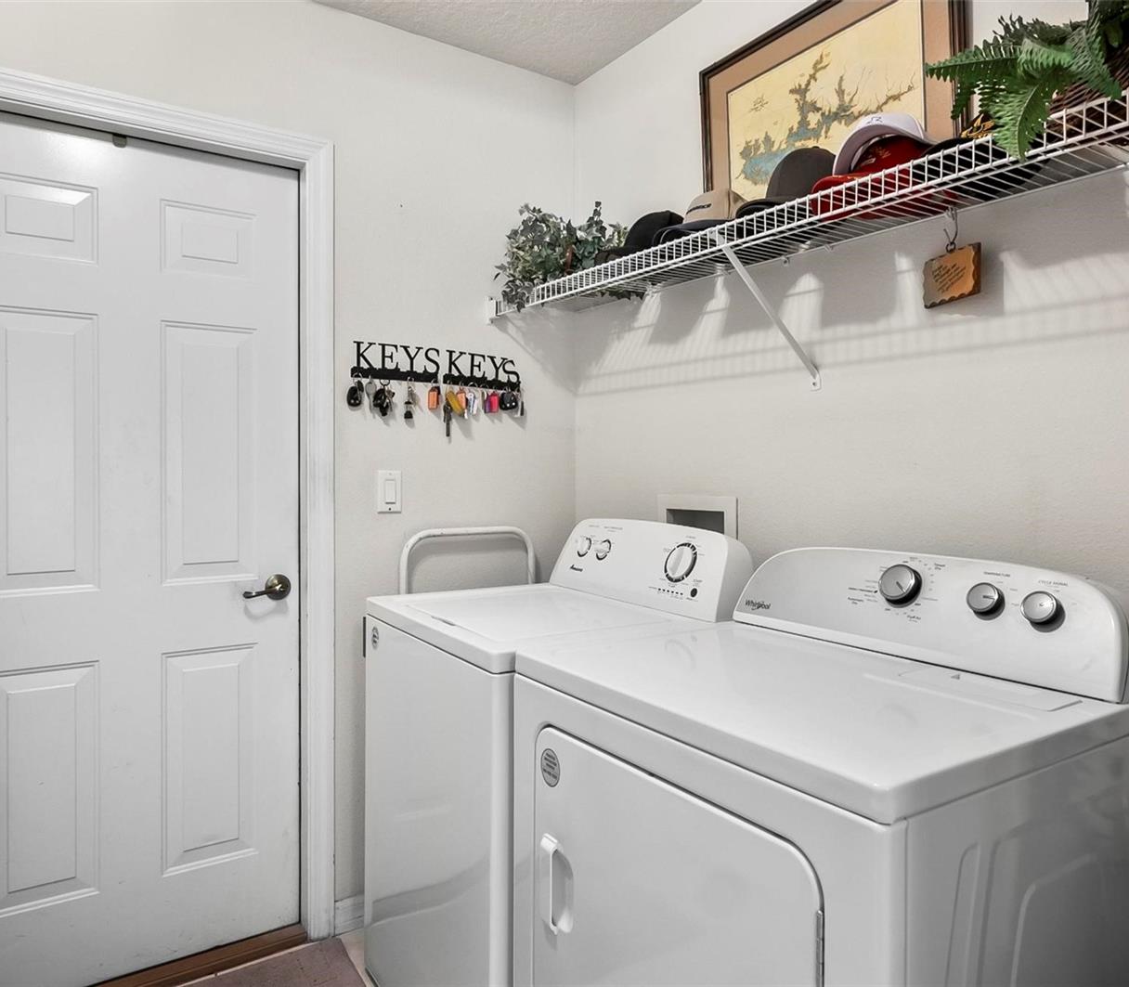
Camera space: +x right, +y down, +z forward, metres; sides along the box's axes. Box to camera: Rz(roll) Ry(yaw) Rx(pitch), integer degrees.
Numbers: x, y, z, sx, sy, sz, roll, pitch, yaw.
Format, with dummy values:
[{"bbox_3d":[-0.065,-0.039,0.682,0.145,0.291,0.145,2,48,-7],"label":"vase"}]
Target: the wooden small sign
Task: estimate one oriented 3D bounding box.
[{"bbox_3d":[0.720,-0.401,1.457,0.016,0.087,0.115,0,1,-20],"label":"wooden small sign"}]

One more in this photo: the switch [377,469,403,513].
[{"bbox_3d":[-0.482,-0.004,2.165,0.071,0.116,0.012,-1,1,-34],"label":"switch"}]

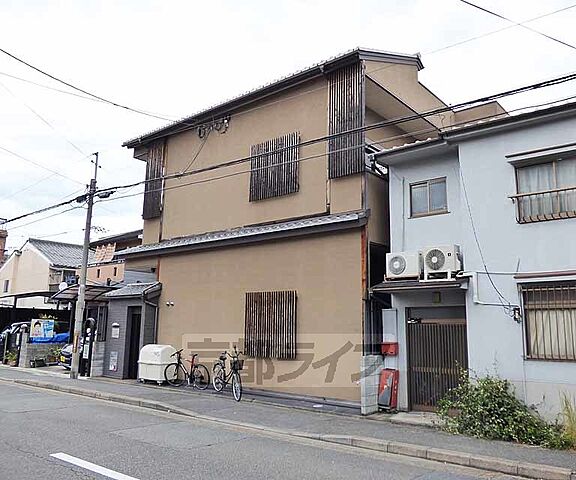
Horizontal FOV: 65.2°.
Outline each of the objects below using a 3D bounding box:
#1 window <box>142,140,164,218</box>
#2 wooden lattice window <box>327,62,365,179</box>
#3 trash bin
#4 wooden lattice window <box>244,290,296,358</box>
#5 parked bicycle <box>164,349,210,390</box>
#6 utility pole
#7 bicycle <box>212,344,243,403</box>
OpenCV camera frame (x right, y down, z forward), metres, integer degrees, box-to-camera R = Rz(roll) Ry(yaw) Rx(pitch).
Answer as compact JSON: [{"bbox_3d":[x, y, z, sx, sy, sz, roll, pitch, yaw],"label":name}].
[{"bbox_3d":[-4.806,-2.174,16.202,1.070,2.920,0.120,-7,-13,37],"label":"window"},{"bbox_3d":[1.446,-3.041,11.484,1.030,3.020,0.120,-7,-13,37],"label":"wooden lattice window"},{"bbox_3d":[-3.854,3.689,13.406,1.070,1.100,0.640,-7,-13,37],"label":"trash bin"},{"bbox_3d":[-0.434,2.142,11.475,1.713,1.611,0.100,-7,-13,37],"label":"wooden lattice window"},{"bbox_3d":[-2.619,3.505,12.210,1.710,0.990,0.580,-8,-13,38],"label":"parked bicycle"},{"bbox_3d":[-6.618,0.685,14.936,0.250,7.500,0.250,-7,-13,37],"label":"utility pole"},{"bbox_3d":[-1.424,3.197,10.914,0.580,1.150,1.780,7,-12,-32],"label":"bicycle"}]

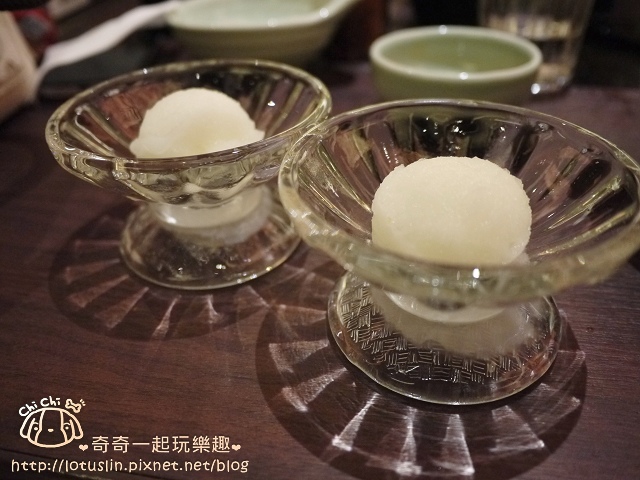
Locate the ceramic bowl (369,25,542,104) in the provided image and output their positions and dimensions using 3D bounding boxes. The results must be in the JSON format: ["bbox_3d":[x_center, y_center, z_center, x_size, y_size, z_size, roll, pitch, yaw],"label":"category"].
[{"bbox_3d":[0.083,-0.102,0.324,0.101,0.034,0.101,-2,38,1],"label":"ceramic bowl"}]

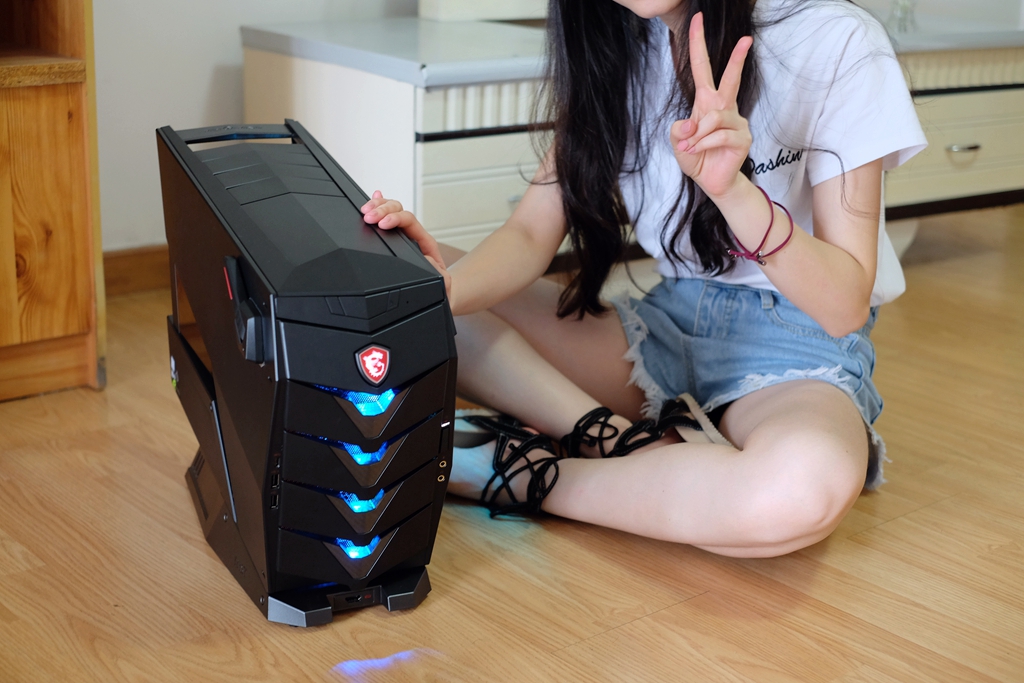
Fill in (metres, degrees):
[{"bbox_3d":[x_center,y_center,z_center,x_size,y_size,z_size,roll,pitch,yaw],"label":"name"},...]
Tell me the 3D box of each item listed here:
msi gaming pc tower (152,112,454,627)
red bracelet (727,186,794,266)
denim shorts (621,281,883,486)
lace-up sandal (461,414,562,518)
[{"bbox_3d":[-0.211,0.016,1.478,0.173,0.405,0.378,-7,19,-28],"label":"msi gaming pc tower"},{"bbox_3d":[0.240,-0.111,1.455,0.040,0.062,0.065,41,0,-35],"label":"red bracelet"},{"bbox_3d":[0.295,0.035,1.812,0.360,0.215,0.280,17,22,41],"label":"denim shorts"},{"bbox_3d":[-0.042,0.122,1.685,0.230,0.090,0.100,7,-13,14],"label":"lace-up sandal"}]

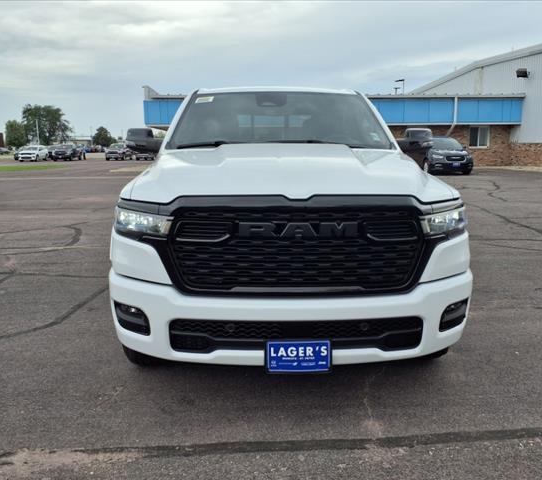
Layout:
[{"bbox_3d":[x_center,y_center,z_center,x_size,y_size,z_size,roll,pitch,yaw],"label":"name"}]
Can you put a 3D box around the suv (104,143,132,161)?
[{"bbox_3d":[-17.700,-10.230,58.147,2.050,1.920,5.500,0,10,-1],"label":"suv"}]

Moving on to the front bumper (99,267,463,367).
[{"bbox_3d":[0.128,0.391,2.620,2.050,0.380,0.520,0,11,-2],"label":"front bumper"}]

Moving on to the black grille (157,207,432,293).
[{"bbox_3d":[0.126,0.044,2.436,1.340,0.430,0.200,0,11,-2],"label":"black grille"}]

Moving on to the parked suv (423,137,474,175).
[{"bbox_3d":[7.930,-4.102,23.914,2.020,1.770,5.100,0,10,0],"label":"parked suv"}]

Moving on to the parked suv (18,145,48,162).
[{"bbox_3d":[-26.400,-9.700,55.911,1.950,1.780,5.000,-1,10,-7],"label":"parked suv"}]

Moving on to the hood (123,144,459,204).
[{"bbox_3d":[0.107,-0.420,3.004,1.760,0.290,1.380,0,11,-2],"label":"hood"}]

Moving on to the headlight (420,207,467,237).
[{"bbox_3d":[0.940,-0.115,2.764,0.360,0.135,0.220,-2,11,-11],"label":"headlight"}]

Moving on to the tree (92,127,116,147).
[{"bbox_3d":[-40.264,-24.447,120.000,5.300,5.700,5.200,0,10,0],"label":"tree"}]

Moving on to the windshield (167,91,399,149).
[{"bbox_3d":[0.063,-0.956,3.942,1.690,0.220,1.050,0,44,-2],"label":"windshield"}]

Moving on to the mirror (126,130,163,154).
[{"bbox_3d":[-1.010,-0.779,3.944,0.310,0.200,0.210,0,10,-2],"label":"mirror"}]

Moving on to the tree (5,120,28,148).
[{"bbox_3d":[-60.094,-24.662,117.459,4.900,7.400,4.900,-5,12,-26],"label":"tree"}]

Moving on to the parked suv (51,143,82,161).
[{"bbox_3d":[-19.766,-8.568,48.249,1.910,1.720,4.700,-2,11,-9],"label":"parked suv"}]

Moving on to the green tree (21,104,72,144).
[{"bbox_3d":[-57.428,-28.696,126.870,10.900,11.700,10.900,-5,12,-24],"label":"green tree"}]

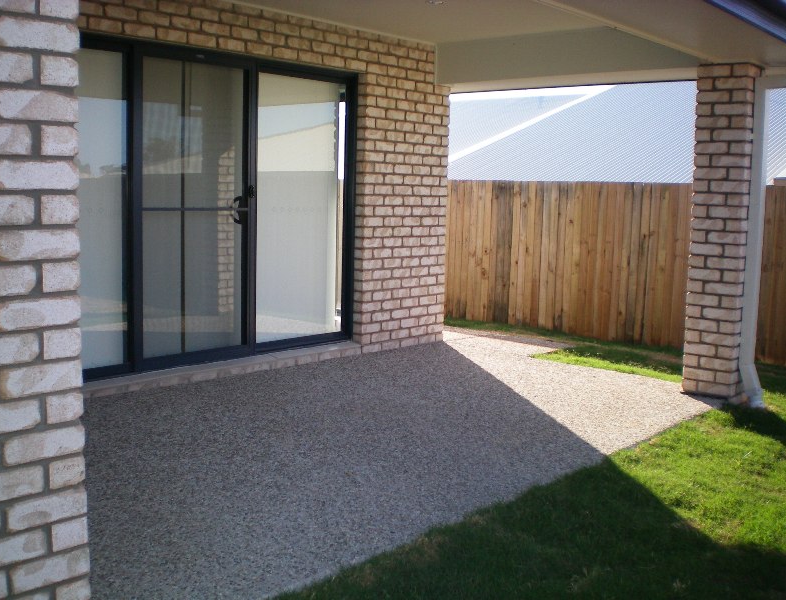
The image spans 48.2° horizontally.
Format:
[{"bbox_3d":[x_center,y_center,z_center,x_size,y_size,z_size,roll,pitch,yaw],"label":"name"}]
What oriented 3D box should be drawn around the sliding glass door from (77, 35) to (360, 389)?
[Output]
[{"bbox_3d":[-1.301,-0.631,6.055,0.120,2.129,2.845,7,9,42],"label":"sliding glass door"}]

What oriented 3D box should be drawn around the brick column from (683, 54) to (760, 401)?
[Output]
[{"bbox_3d":[2.323,-0.464,6.125,0.348,2.277,0.348,7,9,42],"label":"brick column"}]

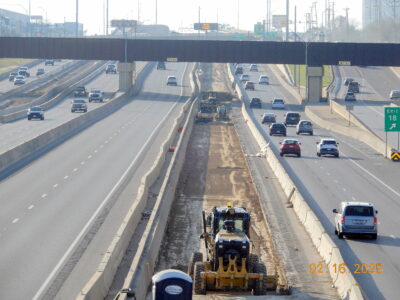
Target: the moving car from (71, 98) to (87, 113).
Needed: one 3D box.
[{"bbox_3d":[-17.875,-6.502,385.959,2.030,1.930,5.700,0,2,0],"label":"moving car"}]

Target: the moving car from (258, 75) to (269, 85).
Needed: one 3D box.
[{"bbox_3d":[12.633,-13.781,511.965,1.900,1.700,4.750,0,2,0],"label":"moving car"}]

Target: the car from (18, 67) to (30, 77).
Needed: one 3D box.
[{"bbox_3d":[-35.001,-15.563,519.962,1.980,1.870,5.300,0,2,0],"label":"car"}]

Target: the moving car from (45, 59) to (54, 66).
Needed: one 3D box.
[{"bbox_3d":[-35.159,-20.638,609.963,1.950,1.780,5.200,0,2,0],"label":"moving car"}]

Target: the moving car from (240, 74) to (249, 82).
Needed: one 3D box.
[{"bbox_3d":[9.835,-15.458,561.967,1.820,1.520,4.600,0,2,0],"label":"moving car"}]

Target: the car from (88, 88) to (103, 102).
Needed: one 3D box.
[{"bbox_3d":[-15.805,-8.243,395.960,2.020,1.930,5.700,0,2,1],"label":"car"}]

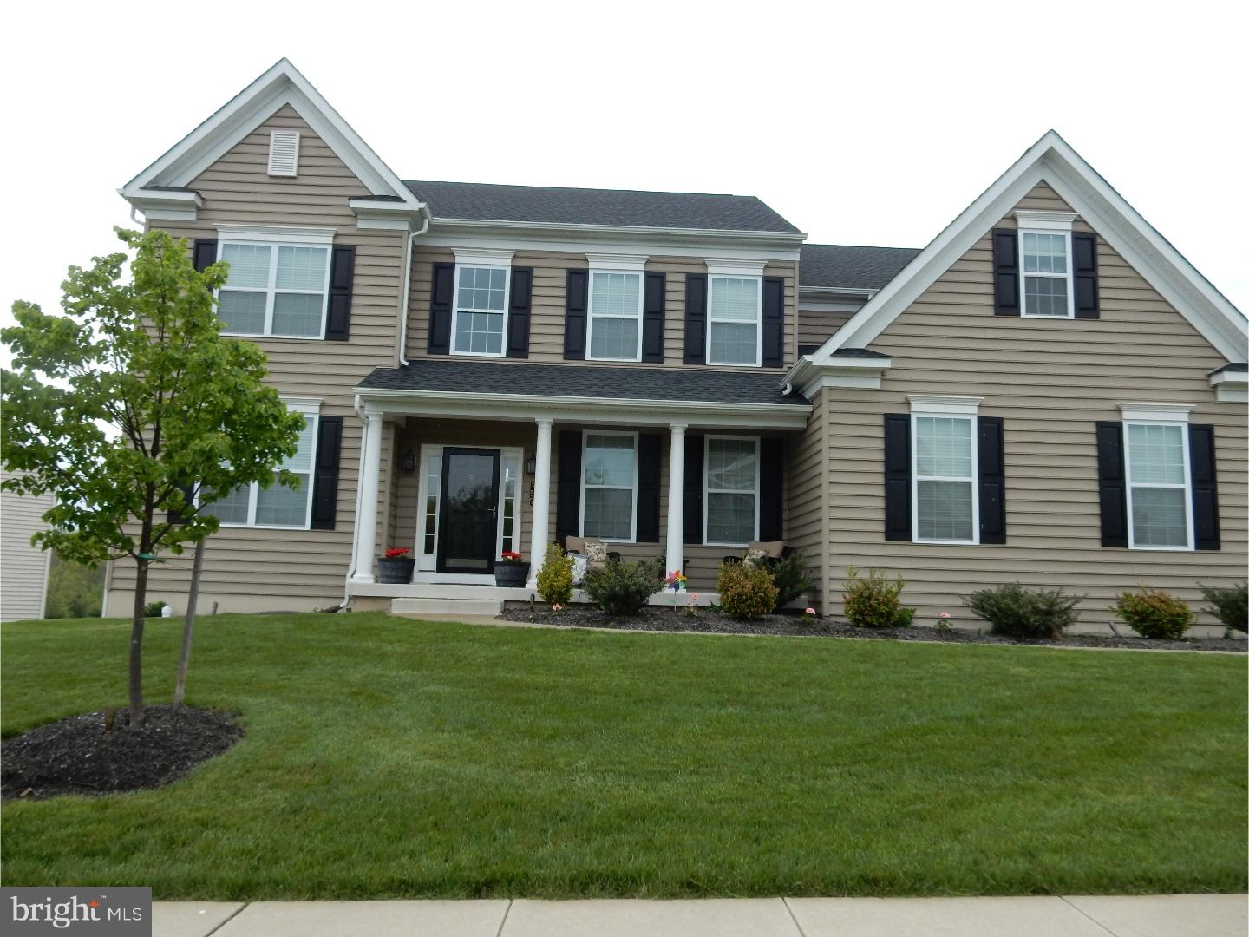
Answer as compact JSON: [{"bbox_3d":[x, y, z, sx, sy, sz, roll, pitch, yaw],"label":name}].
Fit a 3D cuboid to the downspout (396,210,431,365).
[{"bbox_3d":[-3.515,-2.987,15.130,0.360,2.590,0.140,2,-8,-1],"label":"downspout"}]

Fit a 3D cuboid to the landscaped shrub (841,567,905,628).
[{"bbox_3d":[3.355,1.750,12.273,0.810,0.830,0.740,2,-8,-1],"label":"landscaped shrub"}]

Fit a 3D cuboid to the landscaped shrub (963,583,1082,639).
[{"bbox_3d":[5.369,1.926,12.154,1.620,0.750,1.200,2,-8,-1],"label":"landscaped shrub"}]

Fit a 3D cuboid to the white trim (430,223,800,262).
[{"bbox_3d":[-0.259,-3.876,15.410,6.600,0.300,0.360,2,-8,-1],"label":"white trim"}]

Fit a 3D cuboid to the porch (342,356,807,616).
[{"bbox_3d":[-0.659,0.232,14.258,6.960,4.150,1.810,2,-8,-1],"label":"porch"}]

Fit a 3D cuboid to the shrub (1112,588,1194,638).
[{"bbox_3d":[7.211,1.977,12.273,1.070,0.700,0.950,2,-8,-1],"label":"shrub"}]

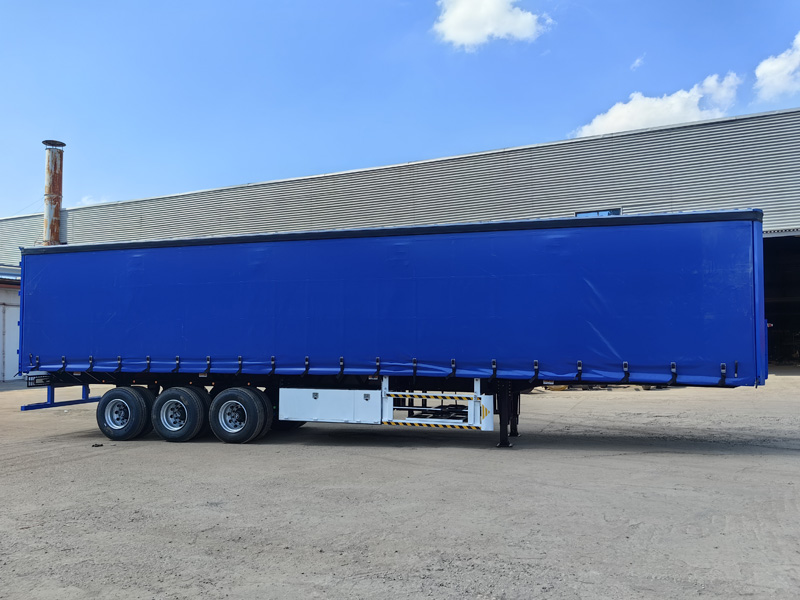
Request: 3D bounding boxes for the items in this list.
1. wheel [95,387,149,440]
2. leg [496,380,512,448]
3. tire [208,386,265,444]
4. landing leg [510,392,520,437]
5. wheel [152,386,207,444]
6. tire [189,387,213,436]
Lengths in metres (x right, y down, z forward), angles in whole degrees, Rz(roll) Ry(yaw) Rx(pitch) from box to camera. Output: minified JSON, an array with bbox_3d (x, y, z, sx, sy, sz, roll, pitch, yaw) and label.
[{"bbox_3d":[-5.609,2.297,12.626,1.070,1.065,0.300,-2,-3,17],"label":"wheel"},{"bbox_3d":[1.782,1.943,10.732,0.250,1.150,0.200,-2,-3,17],"label":"leg"},{"bbox_3d":[-3.100,2.200,11.875,1.070,1.065,0.300,-2,-3,17],"label":"tire"},{"bbox_3d":[2.227,2.108,12.231,0.250,1.120,0.200,-2,-3,17],"label":"landing leg"},{"bbox_3d":[-4.354,2.252,12.250,1.070,1.065,0.300,-2,-3,17],"label":"wheel"},{"bbox_3d":[-4.257,2.271,12.576,1.070,1.065,0.300,-2,-3,17],"label":"tire"}]

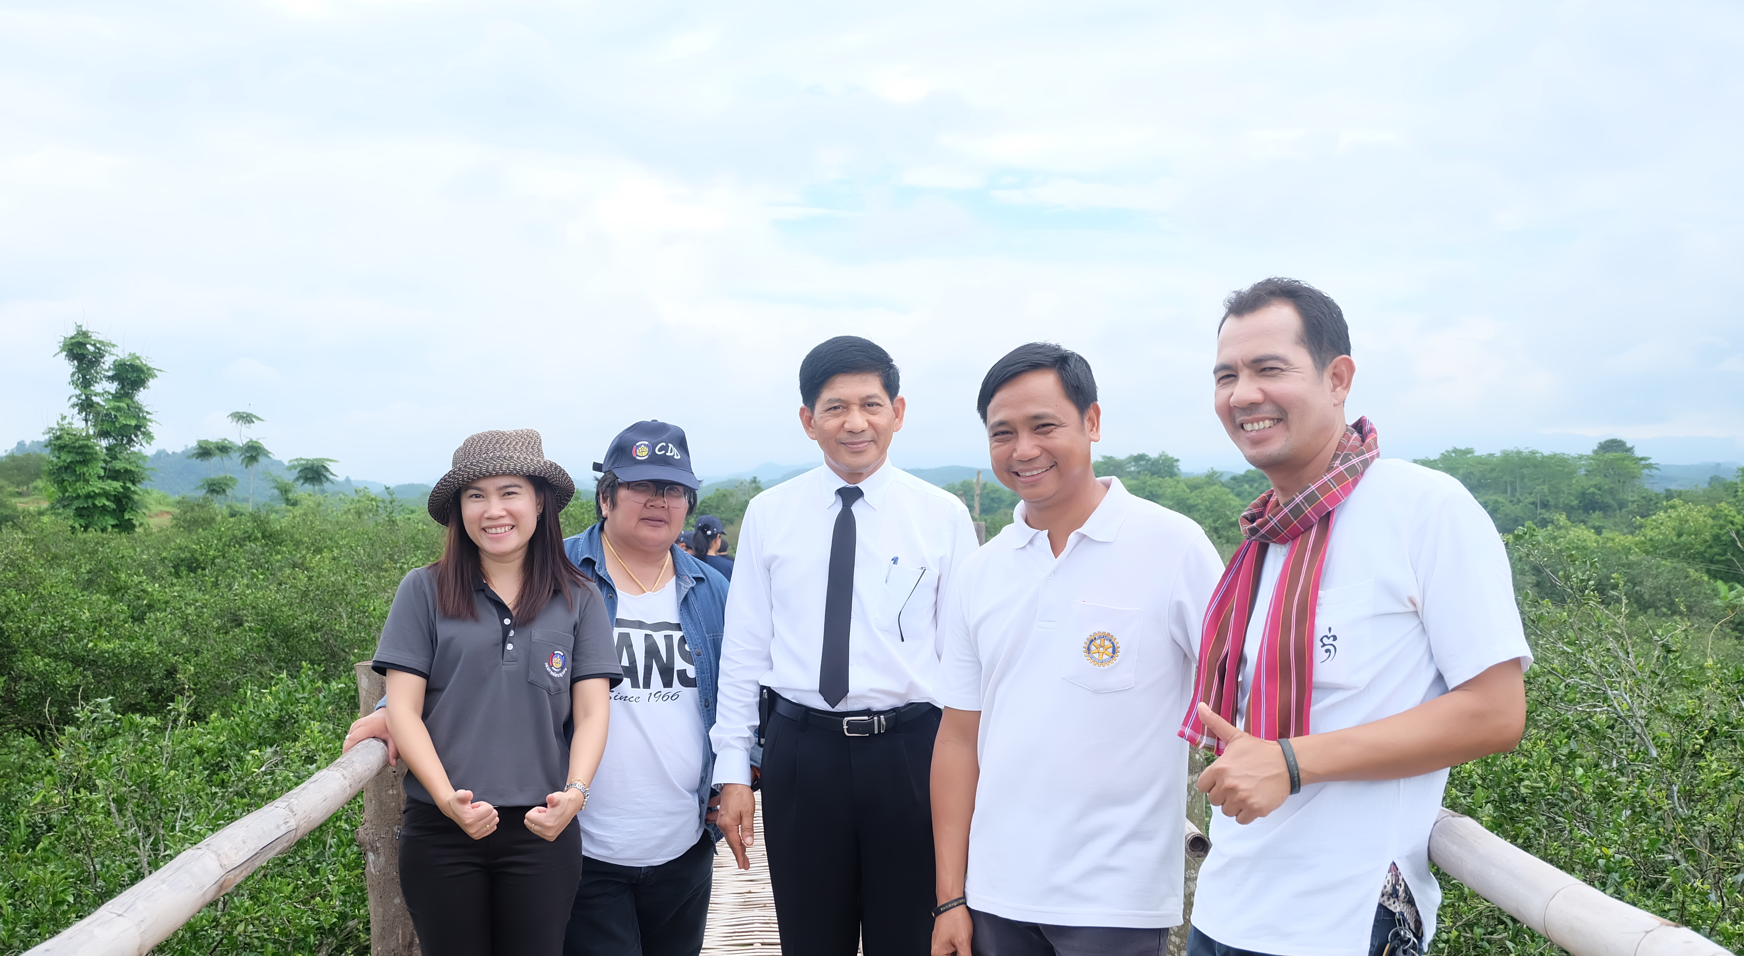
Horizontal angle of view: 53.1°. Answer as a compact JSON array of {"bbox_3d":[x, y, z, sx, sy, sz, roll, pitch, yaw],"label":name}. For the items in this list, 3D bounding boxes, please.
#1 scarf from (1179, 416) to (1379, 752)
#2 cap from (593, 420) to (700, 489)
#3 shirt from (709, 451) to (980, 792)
[{"bbox_3d":[0.497,0.130,2.130,0.270,0.410,0.250,0,0,-33],"label":"scarf"},{"bbox_3d":[-0.420,-0.043,3.270,0.180,0.135,0.260,0,6,-29],"label":"cap"},{"bbox_3d":[-0.028,0.254,3.100,0.520,0.580,0.270,0,0,0],"label":"shirt"}]

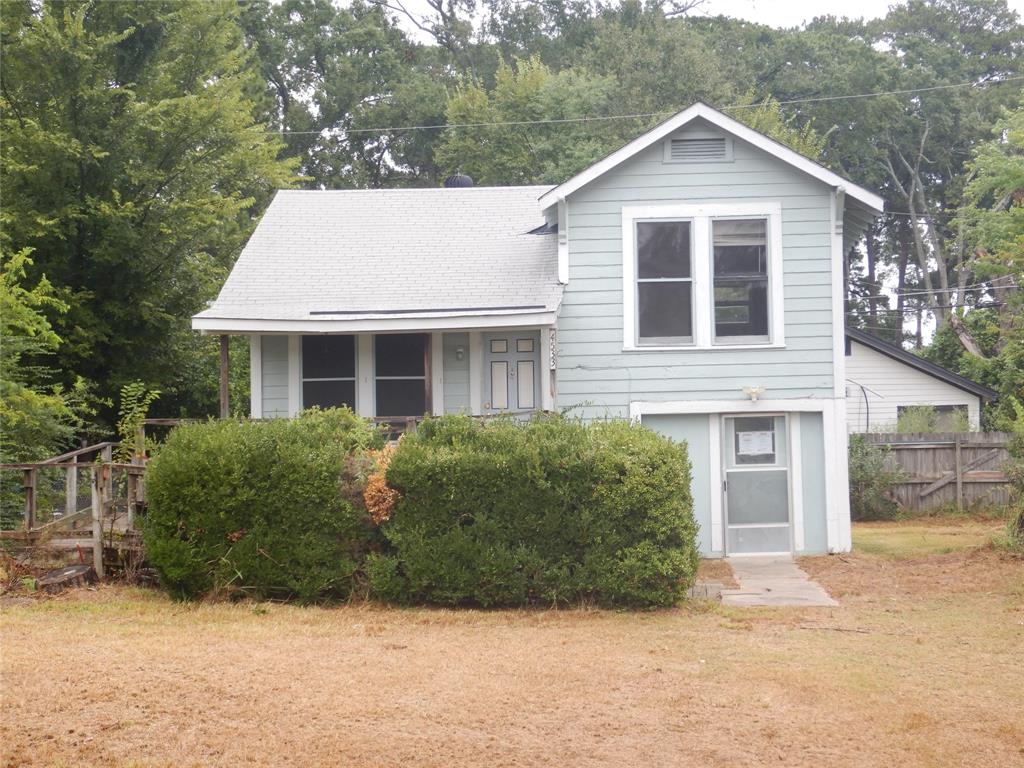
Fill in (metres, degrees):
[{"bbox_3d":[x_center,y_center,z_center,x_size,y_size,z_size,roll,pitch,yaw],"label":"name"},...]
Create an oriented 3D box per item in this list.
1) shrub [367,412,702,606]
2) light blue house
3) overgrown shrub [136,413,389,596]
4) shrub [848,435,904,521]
[{"bbox_3d":[0.224,1.309,18.883,3.379,1.870,1.900,-1,-2,6],"label":"shrub"},{"bbox_3d":[0.769,-0.519,30.064,9.757,6.396,9.400,-1,-2,6],"label":"light blue house"},{"bbox_3d":[-2.578,1.346,19.561,2.537,1.950,1.900,-1,-2,6],"label":"overgrown shrub"},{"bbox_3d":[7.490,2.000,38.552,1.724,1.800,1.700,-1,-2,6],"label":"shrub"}]

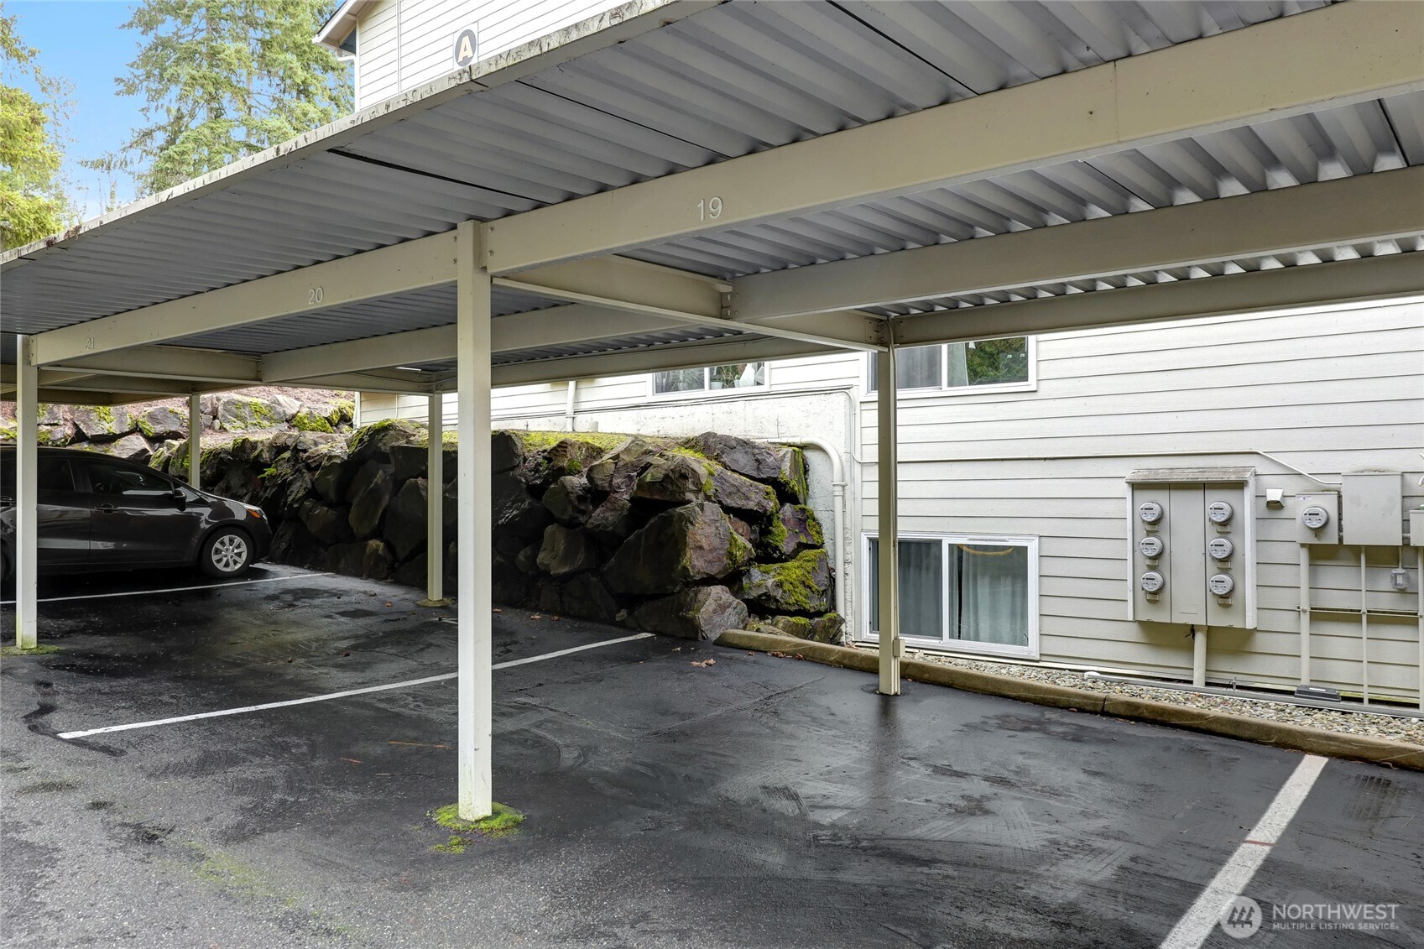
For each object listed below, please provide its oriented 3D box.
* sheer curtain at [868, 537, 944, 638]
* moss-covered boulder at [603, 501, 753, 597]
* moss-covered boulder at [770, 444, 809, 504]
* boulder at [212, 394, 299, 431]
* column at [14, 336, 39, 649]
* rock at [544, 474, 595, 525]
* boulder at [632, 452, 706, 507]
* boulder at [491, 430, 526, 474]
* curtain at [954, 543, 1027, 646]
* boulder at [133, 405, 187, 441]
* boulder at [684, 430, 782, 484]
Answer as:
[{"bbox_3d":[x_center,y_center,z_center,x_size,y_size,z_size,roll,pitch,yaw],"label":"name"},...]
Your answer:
[{"bbox_3d":[1.633,0.960,8.650,0.730,0.860,0.080,-1,-1,40],"label":"sheer curtain"},{"bbox_3d":[-0.327,0.743,10.251,1.350,0.900,0.650,-1,-1,39],"label":"moss-covered boulder"},{"bbox_3d":[0.698,0.000,9.289,0.380,0.560,0.360,-1,-1,19],"label":"moss-covered boulder"},{"bbox_3d":[-7.096,-0.970,16.000,1.200,0.570,0.700,0,-1,9],"label":"boulder"},{"bbox_3d":[-5.311,0.129,7.969,0.108,2.419,0.108,-1,-1,39],"label":"column"},{"bbox_3d":[-1.418,0.254,10.200,0.500,0.460,0.450,-1,-1,18],"label":"rock"},{"bbox_3d":[-0.381,0.041,9.400,0.680,0.470,0.520,-1,-1,18],"label":"boulder"},{"bbox_3d":[-2.458,-0.264,12.183,0.650,0.470,0.550,-1,-1,39],"label":"boulder"},{"bbox_3d":[2.308,0.982,8.484,0.680,0.970,0.090,-1,-1,39],"label":"curtain"},{"bbox_3d":[-9.931,-0.932,18.527,0.880,0.660,0.680,0,-1,9],"label":"boulder"},{"bbox_3d":[0.176,-0.161,9.300,0.850,0.440,0.500,0,-1,-6],"label":"boulder"}]

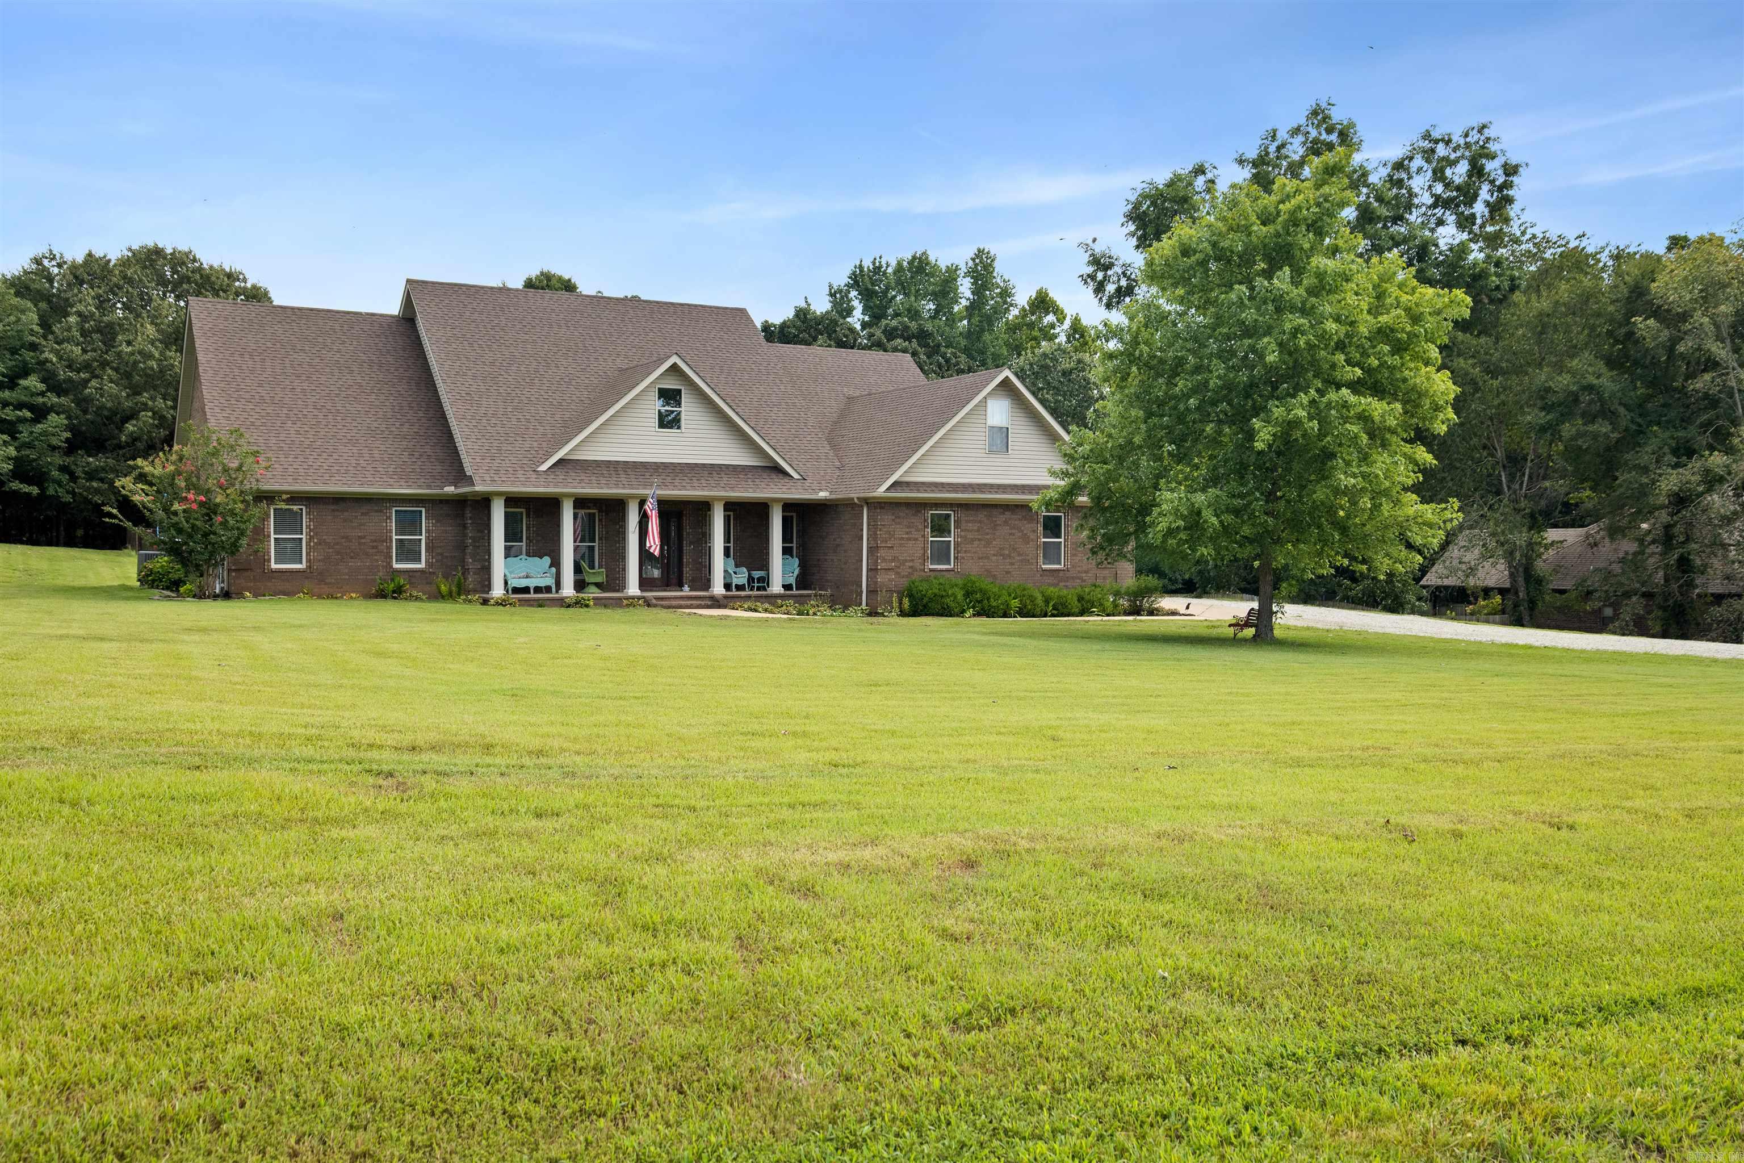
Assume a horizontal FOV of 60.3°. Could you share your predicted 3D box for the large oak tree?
[{"bbox_3d":[9.150,-4.400,35.700,9.600,11.600,9.400,0,1,0],"label":"large oak tree"}]

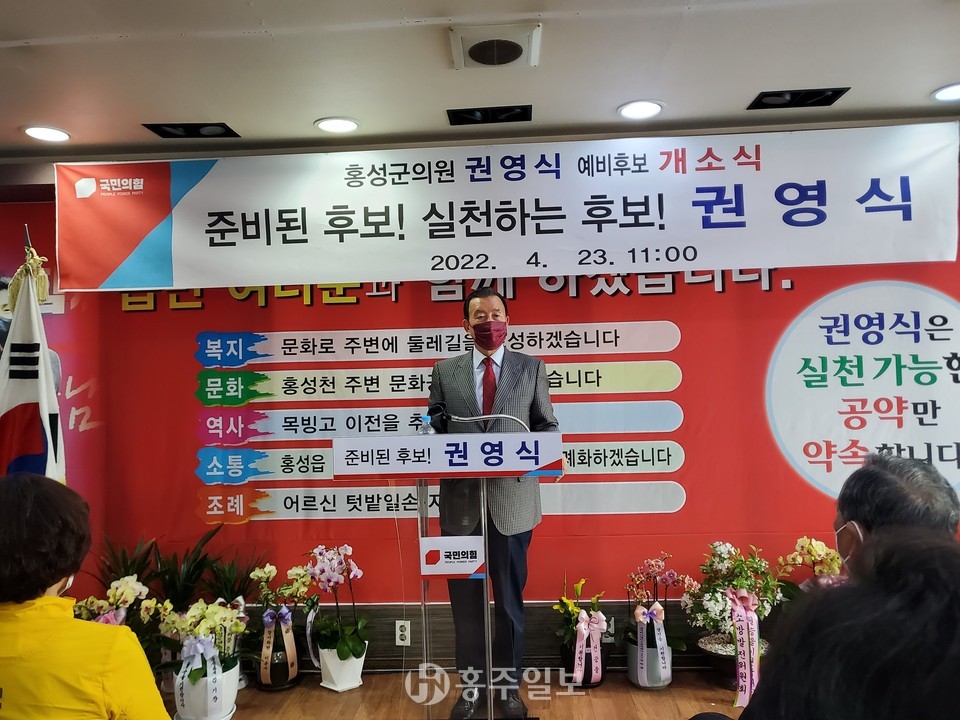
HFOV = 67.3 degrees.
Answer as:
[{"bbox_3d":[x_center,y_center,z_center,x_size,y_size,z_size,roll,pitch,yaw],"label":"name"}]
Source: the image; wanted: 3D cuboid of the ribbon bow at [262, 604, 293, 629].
[{"bbox_3d":[-0.885,1.121,3.150,0.127,0.098,0.060,-1,1,3],"label":"ribbon bow"}]

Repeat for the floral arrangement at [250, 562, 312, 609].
[{"bbox_3d":[-0.892,1.018,3.240,0.270,0.199,0.180,-1,1,3],"label":"floral arrangement"}]

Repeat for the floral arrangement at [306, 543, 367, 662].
[{"bbox_3d":[-0.640,1.082,3.230,0.282,0.505,0.230,-1,1,3],"label":"floral arrangement"}]

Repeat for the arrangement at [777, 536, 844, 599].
[{"bbox_3d":[1.395,0.883,3.040,0.282,0.259,0.220,-1,1,3],"label":"arrangement"}]

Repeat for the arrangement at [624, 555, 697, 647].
[{"bbox_3d":[0.800,1.055,3.170,0.320,0.394,0.240,-1,1,3],"label":"arrangement"}]

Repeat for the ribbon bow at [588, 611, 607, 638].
[{"bbox_3d":[0.511,1.144,3.120,0.080,0.116,0.050,-1,1,3],"label":"ribbon bow"}]

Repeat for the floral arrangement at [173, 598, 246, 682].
[{"bbox_3d":[-1.115,1.147,2.950,0.333,0.312,0.270,-1,1,3],"label":"floral arrangement"}]

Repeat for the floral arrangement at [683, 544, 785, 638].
[{"bbox_3d":[1.083,0.991,3.100,0.430,0.378,0.360,-1,1,3],"label":"floral arrangement"}]

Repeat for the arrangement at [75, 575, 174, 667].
[{"bbox_3d":[-1.514,1.117,3.080,0.439,0.369,0.300,-1,1,3],"label":"arrangement"}]

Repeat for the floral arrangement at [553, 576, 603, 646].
[{"bbox_3d":[0.436,1.117,3.190,0.223,0.300,0.180,-1,1,3],"label":"floral arrangement"}]

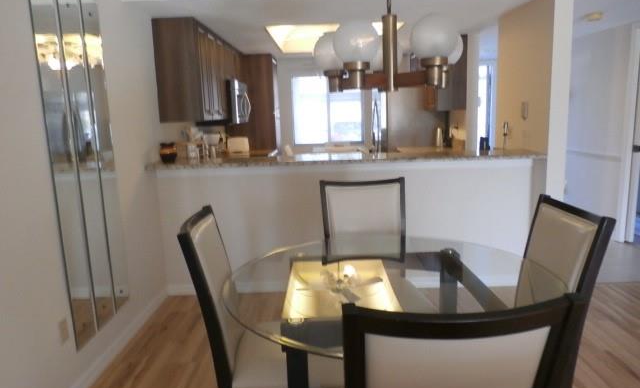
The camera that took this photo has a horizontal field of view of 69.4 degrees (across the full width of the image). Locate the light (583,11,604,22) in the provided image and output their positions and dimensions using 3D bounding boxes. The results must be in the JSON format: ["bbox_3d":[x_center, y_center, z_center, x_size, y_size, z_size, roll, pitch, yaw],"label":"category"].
[{"bbox_3d":[2.354,-1.517,3.969,0.170,0.050,0.170,-2,10,1],"label":"light"}]

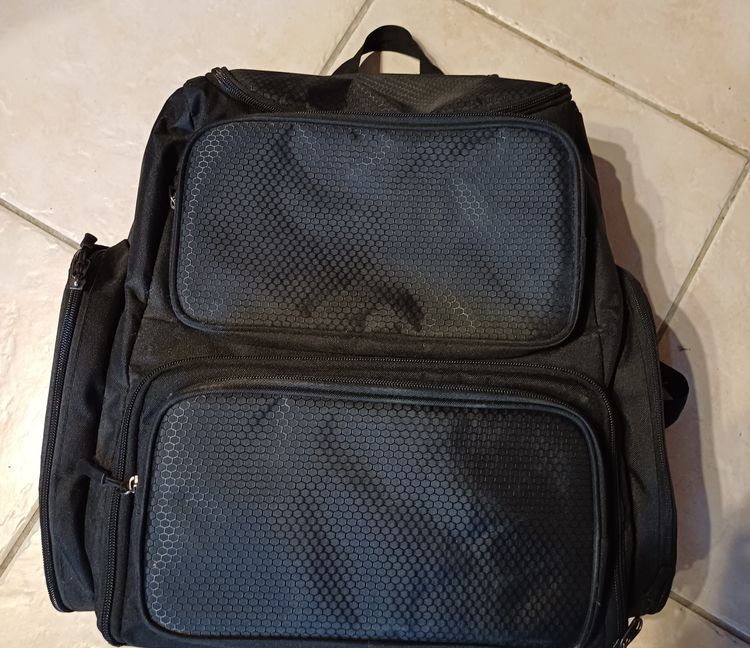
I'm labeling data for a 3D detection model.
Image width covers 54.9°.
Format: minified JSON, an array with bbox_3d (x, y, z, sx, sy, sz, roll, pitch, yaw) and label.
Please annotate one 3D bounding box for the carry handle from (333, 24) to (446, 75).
[{"bbox_3d":[0.011,-0.209,0.552,0.085,0.020,0.047,2,80,-1],"label":"carry handle"}]

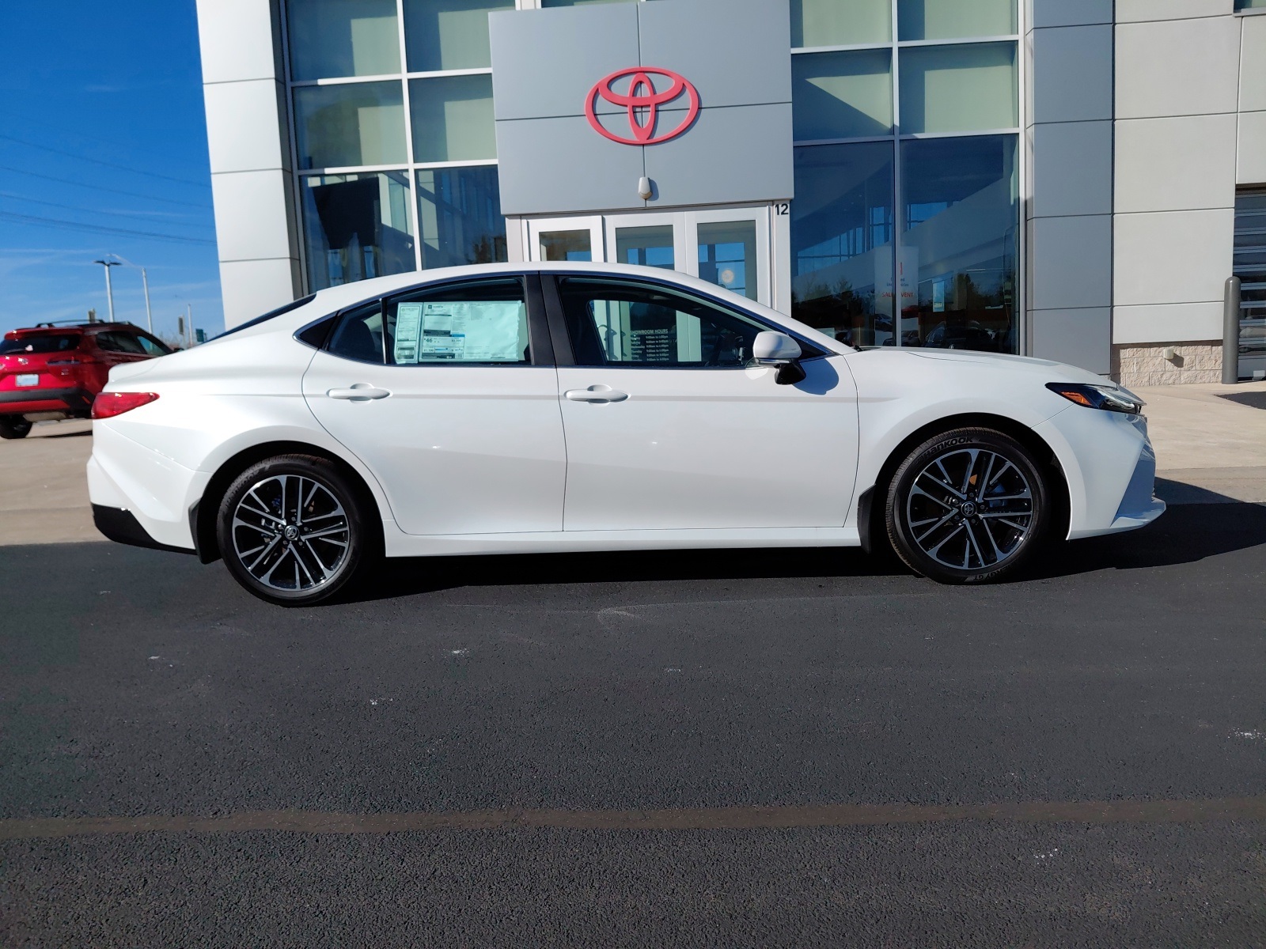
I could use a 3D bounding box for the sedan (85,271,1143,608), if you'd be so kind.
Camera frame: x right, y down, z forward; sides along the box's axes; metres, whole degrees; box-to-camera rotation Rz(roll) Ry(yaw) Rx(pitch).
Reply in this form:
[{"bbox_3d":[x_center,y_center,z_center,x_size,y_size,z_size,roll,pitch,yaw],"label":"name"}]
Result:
[{"bbox_3d":[-0.074,-0.325,4.626,4.915,1.445,1.880,-2,8,3],"label":"sedan"}]

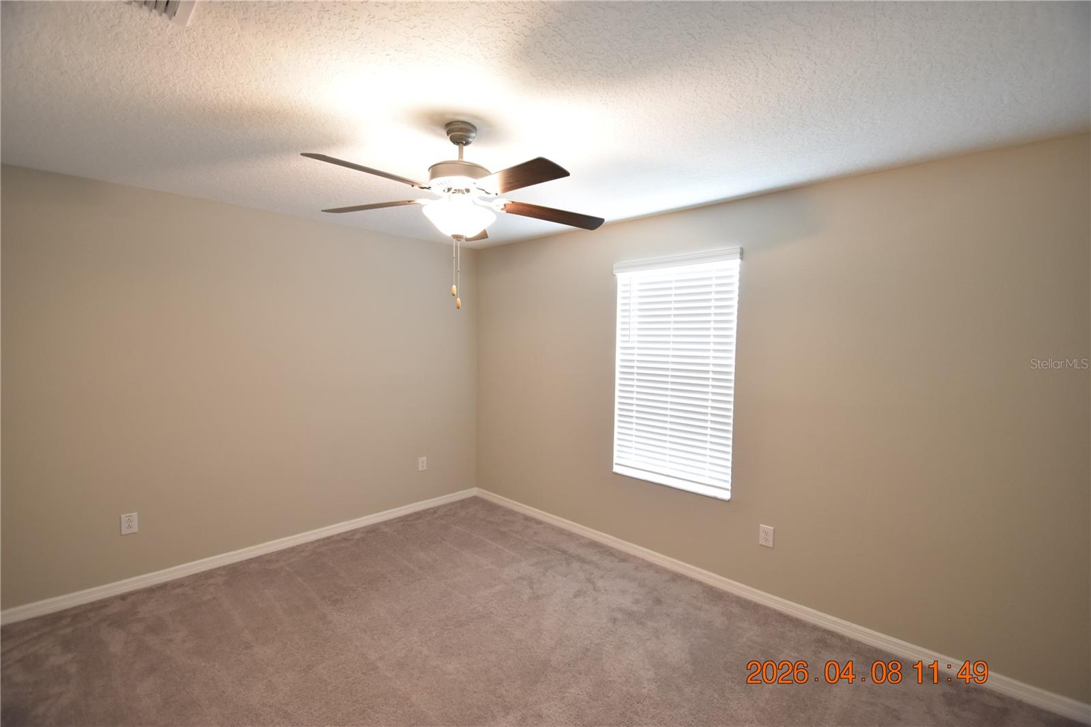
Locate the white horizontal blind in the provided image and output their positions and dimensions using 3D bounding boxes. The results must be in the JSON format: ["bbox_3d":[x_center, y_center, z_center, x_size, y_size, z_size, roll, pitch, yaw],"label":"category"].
[{"bbox_3d":[0.845,0.062,3.097,0.911,1.555,0.070,4,4,43],"label":"white horizontal blind"}]

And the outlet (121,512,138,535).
[{"bbox_3d":[-2.520,0.971,2.754,0.007,0.117,0.072,4,4,43],"label":"outlet"}]

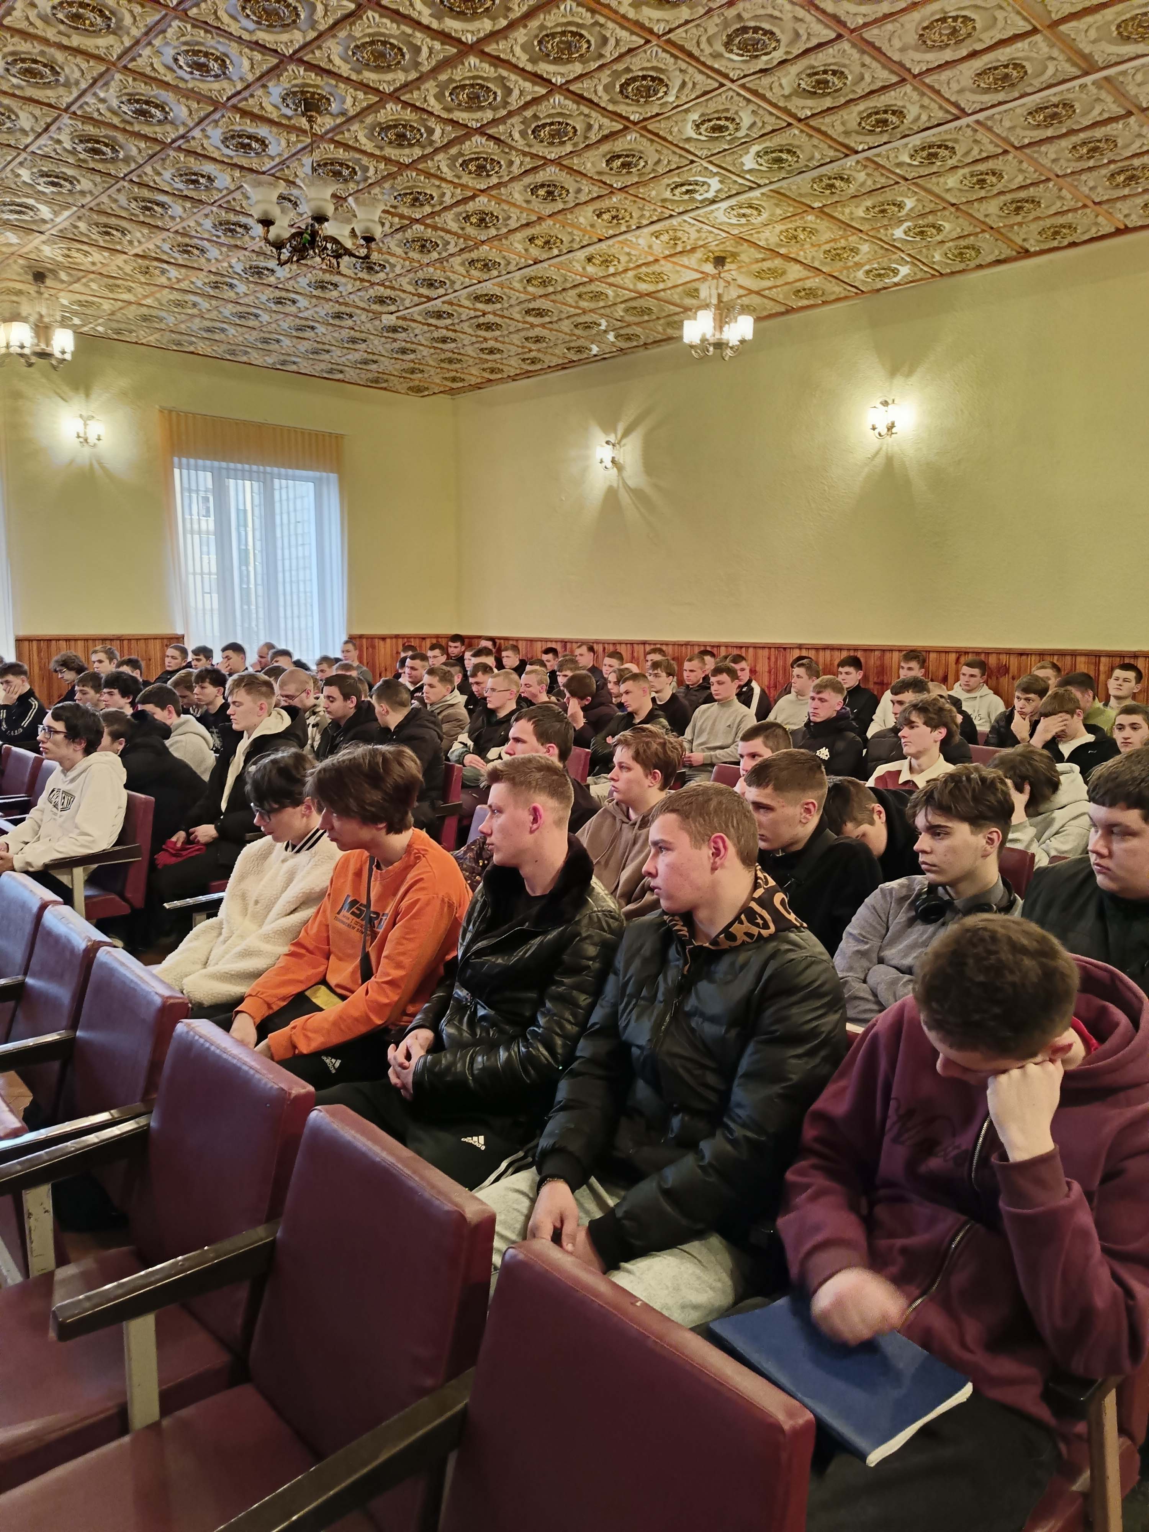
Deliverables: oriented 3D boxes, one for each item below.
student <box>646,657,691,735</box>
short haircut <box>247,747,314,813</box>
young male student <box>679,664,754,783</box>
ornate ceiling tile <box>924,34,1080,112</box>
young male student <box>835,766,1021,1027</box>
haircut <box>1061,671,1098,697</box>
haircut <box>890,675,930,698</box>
[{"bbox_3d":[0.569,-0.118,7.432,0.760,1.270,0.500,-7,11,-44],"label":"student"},{"bbox_3d":[-0.799,0.041,2.900,0.200,0.190,0.170,-5,10,-32],"label":"short haircut"},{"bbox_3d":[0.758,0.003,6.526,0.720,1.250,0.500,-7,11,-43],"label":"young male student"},{"bbox_3d":[2.030,-3.242,4.978,0.520,0.040,0.570,-7,11,-43],"label":"ornate ceiling tile"},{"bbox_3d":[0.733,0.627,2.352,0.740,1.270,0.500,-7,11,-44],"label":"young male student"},{"bbox_3d":[2.826,-0.459,5.950,0.195,0.145,0.165,-6,10,-36],"label":"haircut"},{"bbox_3d":[1.713,-0.399,5.400,0.195,0.130,0.165,-6,10,-38],"label":"haircut"}]

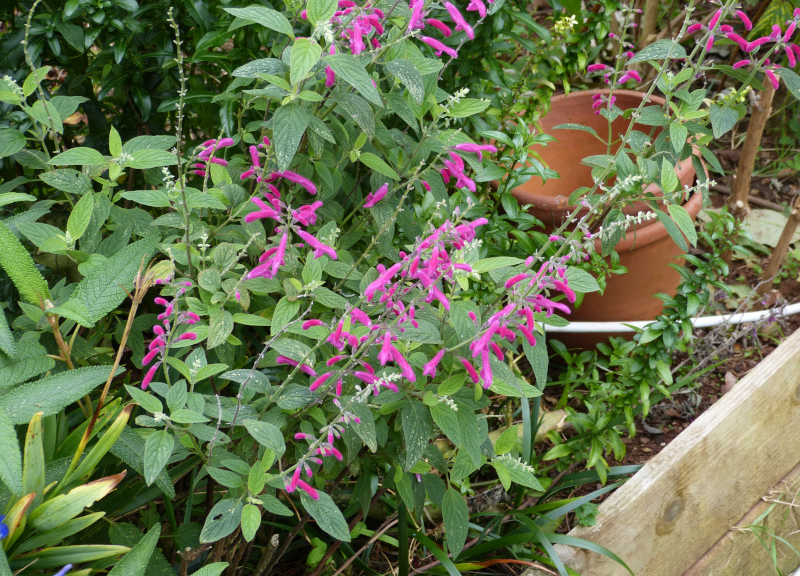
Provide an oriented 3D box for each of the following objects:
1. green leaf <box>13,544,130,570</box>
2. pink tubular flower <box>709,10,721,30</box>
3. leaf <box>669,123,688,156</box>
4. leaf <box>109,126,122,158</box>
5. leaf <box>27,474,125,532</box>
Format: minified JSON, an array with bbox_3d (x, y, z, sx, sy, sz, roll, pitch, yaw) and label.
[{"bbox_3d":[-0.324,0.266,1.550,0.119,0.010,0.023,-8,41,2],"label":"green leaf"},{"bbox_3d":[0.356,-0.303,1.780,0.010,0.027,0.009,17,16,-44],"label":"pink tubular flower"},{"bbox_3d":[0.333,-0.179,1.880,0.023,0.009,0.045,4,64,2],"label":"leaf"},{"bbox_3d":[-0.308,-0.159,1.700,0.015,0.007,0.035,-4,73,-10],"label":"leaf"},{"bbox_3d":[-0.313,0.206,1.520,0.098,0.013,0.032,-25,56,-9],"label":"leaf"}]

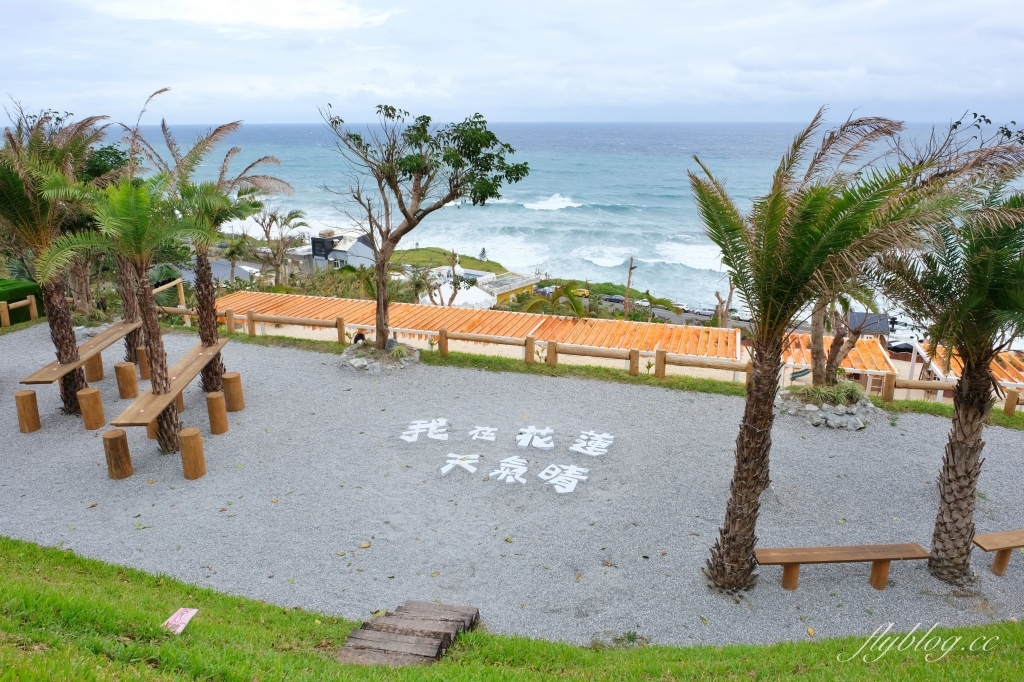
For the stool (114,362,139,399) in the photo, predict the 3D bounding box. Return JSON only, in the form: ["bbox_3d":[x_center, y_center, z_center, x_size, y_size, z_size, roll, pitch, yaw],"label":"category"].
[{"bbox_3d":[-5.737,0.588,10.177,0.280,0.495,0.280,0,18,0],"label":"stool"}]

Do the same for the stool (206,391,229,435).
[{"bbox_3d":[-3.755,0.924,8.703,0.230,0.500,0.230,0,18,0],"label":"stool"}]

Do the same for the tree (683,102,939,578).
[{"bbox_3d":[2.150,0.216,5.294,1.850,3.850,1.800,0,18,0],"label":"tree"}]

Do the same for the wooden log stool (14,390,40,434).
[{"bbox_3d":[-5.768,0.847,8.094,0.210,0.460,0.210,0,18,0],"label":"wooden log stool"}]

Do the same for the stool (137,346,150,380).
[{"bbox_3d":[-5.216,0.319,9.764,0.210,0.450,0.210,0,18,0],"label":"stool"}]

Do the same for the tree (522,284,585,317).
[{"bbox_3d":[1.885,-0.814,32.309,2.800,4.000,2.600,0,18,0],"label":"tree"}]

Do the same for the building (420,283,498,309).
[{"bbox_3d":[-10.300,-7.624,134.131,14.000,5.500,11.000,3,18,10],"label":"building"}]

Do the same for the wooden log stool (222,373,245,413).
[{"bbox_3d":[-3.894,0.720,9.563,0.260,0.500,0.260,0,18,0],"label":"wooden log stool"}]

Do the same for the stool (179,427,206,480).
[{"bbox_3d":[-3.294,1.179,7.031,0.210,0.475,0.210,0,18,0],"label":"stool"}]

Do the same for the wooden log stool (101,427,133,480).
[{"bbox_3d":[-4.285,1.237,7.414,0.260,0.495,0.260,0,18,0],"label":"wooden log stool"}]

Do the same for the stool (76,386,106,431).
[{"bbox_3d":[-5.026,0.822,8.172,0.230,0.460,0.230,0,18,0],"label":"stool"}]

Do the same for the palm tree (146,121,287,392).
[{"bbox_3d":[-4.120,-1.144,9.902,1.950,3.930,1.900,0,18,0],"label":"palm tree"}]

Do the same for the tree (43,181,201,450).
[{"bbox_3d":[-3.957,-0.160,7.238,1.650,2.900,1.650,0,18,0],"label":"tree"}]

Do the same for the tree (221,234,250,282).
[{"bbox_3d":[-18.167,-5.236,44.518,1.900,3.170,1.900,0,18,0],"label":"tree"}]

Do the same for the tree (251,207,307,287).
[{"bbox_3d":[-14.371,-5.617,41.277,3.400,4.750,3.000,0,18,0],"label":"tree"}]

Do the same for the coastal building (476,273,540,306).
[{"bbox_3d":[-1.200,-10.891,142.861,9.500,4.200,14.300,12,22,34],"label":"coastal building"}]

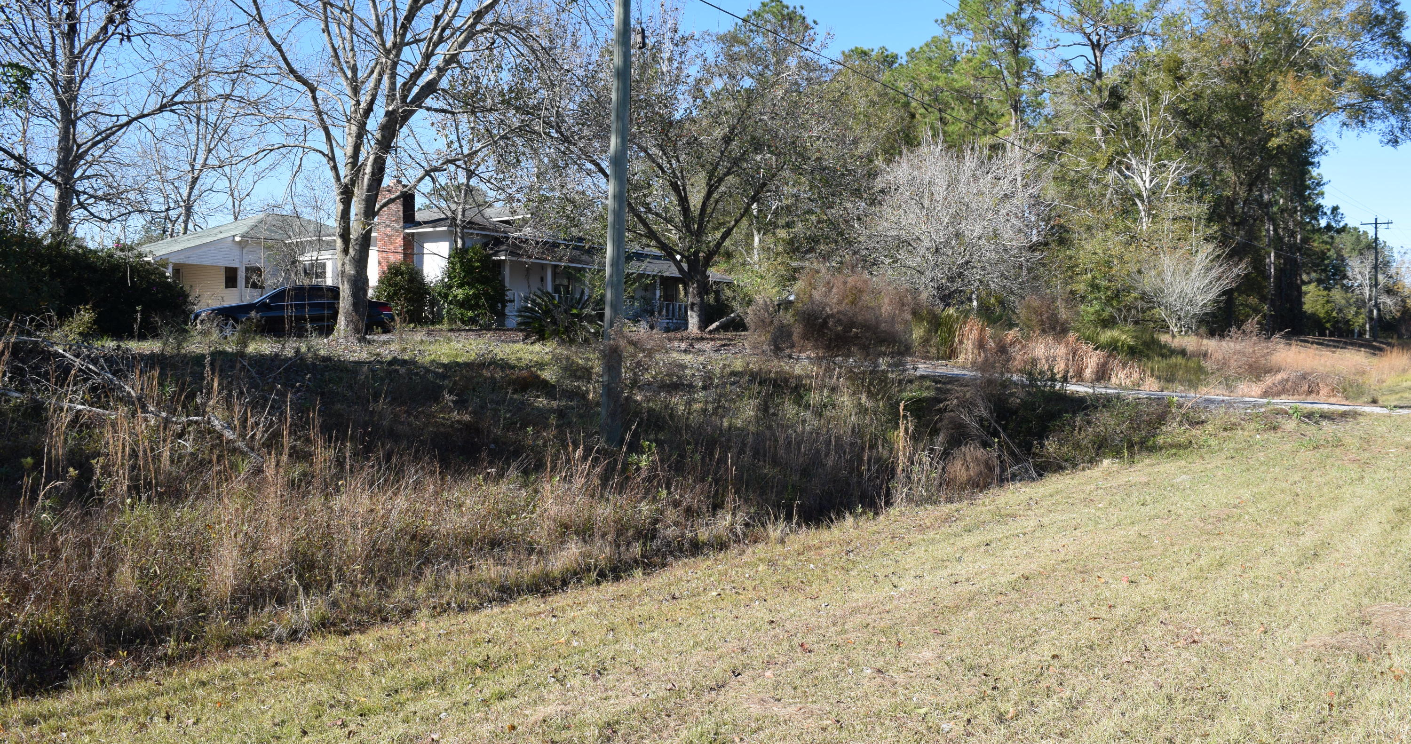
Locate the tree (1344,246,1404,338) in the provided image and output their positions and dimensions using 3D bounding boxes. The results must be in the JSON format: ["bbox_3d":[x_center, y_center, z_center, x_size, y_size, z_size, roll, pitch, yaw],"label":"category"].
[{"bbox_3d":[60.024,-7.178,95.000,5.300,8.200,5.000,1,2,32],"label":"tree"}]

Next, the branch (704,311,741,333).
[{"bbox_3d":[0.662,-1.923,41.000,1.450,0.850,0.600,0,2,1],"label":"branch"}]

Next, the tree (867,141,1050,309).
[{"bbox_3d":[10.520,-5.686,44.000,7.400,8.000,6.800,1,2,13],"label":"tree"}]

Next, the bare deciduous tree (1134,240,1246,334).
[{"bbox_3d":[25.182,-4.385,55.000,5.700,4.900,5.200,1,2,25],"label":"bare deciduous tree"}]

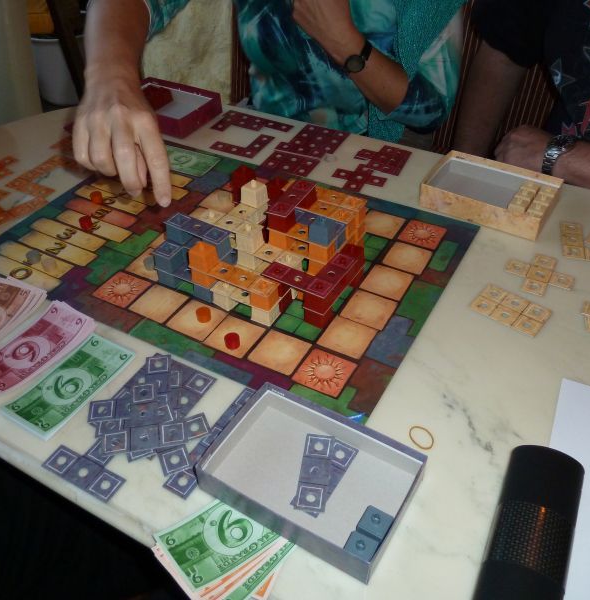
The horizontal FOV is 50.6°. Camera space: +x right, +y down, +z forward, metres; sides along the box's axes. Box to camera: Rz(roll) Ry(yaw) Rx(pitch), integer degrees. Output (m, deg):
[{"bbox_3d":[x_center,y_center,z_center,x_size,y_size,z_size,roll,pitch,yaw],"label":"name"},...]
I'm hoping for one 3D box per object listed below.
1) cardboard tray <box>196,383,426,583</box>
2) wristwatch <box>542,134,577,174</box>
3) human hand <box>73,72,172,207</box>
[{"bbox_3d":[0.013,0.139,0.501,0.152,0.032,0.100,22,47,24],"label":"cardboard tray"},{"bbox_3d":[0.361,-0.194,0.855,0.039,0.050,0.062,25,48,27],"label":"wristwatch"},{"bbox_3d":[-0.191,-0.177,0.677,0.091,0.054,0.184,-18,70,1],"label":"human hand"}]

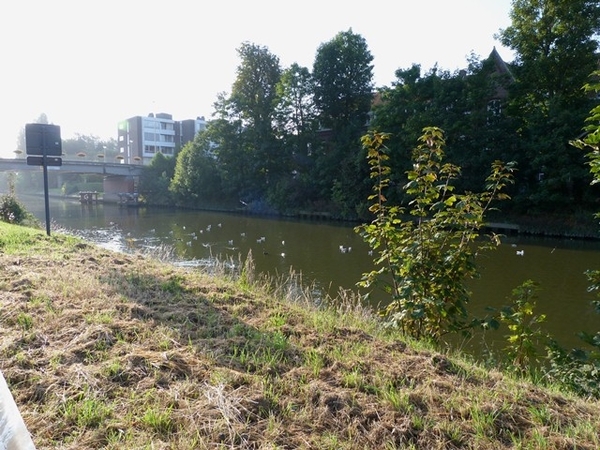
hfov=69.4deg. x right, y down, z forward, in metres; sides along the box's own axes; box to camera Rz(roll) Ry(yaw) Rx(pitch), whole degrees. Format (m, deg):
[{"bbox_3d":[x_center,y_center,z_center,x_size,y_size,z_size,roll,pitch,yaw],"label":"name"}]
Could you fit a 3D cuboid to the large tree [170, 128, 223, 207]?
[{"bbox_3d":[-16.004,-8.891,67.000,7.600,11.800,7.600,0,6,0],"label":"large tree"}]

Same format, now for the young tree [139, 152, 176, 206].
[{"bbox_3d":[-23.679,-7.561,72.000,6.000,8.700,6.000,0,6,0],"label":"young tree"}]

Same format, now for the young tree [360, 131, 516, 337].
[{"bbox_3d":[1.657,0.116,5.300,1.750,2.500,1.600,0,6,0],"label":"young tree"}]

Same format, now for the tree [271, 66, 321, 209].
[{"bbox_3d":[-0.540,-10.501,52.000,5.700,17.400,5.700,0,6,0],"label":"tree"}]

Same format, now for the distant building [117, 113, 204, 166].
[{"bbox_3d":[-31.562,-20.042,104.000,20.000,12.800,15.000,-6,8,-43],"label":"distant building"}]

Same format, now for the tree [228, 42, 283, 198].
[{"bbox_3d":[-5.854,-13.615,57.000,6.800,20.500,6.800,0,6,0],"label":"tree"}]

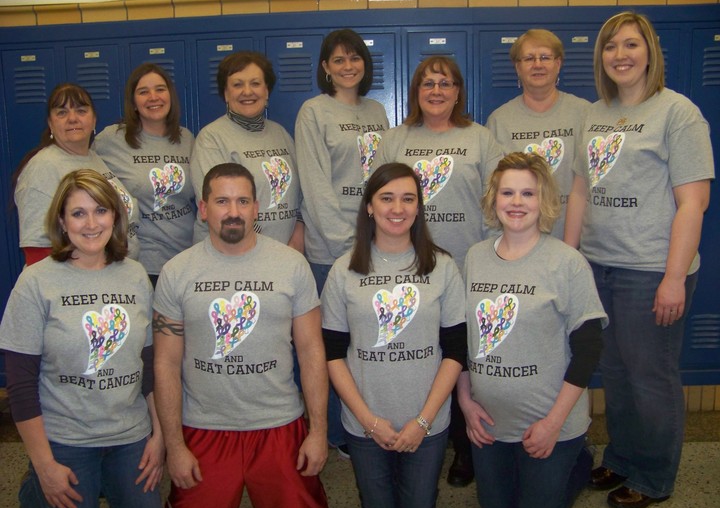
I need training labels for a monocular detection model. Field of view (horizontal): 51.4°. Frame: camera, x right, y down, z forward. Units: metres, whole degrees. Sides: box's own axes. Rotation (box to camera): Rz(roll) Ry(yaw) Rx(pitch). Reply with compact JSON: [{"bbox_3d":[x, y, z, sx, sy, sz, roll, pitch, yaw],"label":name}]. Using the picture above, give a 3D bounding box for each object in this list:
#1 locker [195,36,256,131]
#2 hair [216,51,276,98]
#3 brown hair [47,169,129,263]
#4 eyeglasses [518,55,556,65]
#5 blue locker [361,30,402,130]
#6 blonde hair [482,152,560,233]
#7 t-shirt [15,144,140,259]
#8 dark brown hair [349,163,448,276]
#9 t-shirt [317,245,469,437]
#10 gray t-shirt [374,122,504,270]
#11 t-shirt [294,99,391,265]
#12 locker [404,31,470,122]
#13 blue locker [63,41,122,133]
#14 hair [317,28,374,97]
[{"bbox_3d":[-0.563,-0.214,3.450,0.280,1.480,0.280,-1,5,3],"label":"locker"},{"bbox_3d":[-0.420,-0.660,2.770,0.220,0.200,0.230,-3,9,-9],"label":"hair"},{"bbox_3d":[-0.806,-0.114,2.190,0.225,0.265,0.220,-5,11,-17],"label":"brown hair"},{"bbox_3d":[0.680,-0.743,2.830,0.138,0.042,0.135,1,10,12],"label":"eyeglasses"},{"bbox_3d":[0.053,-0.202,3.458,0.300,1.580,0.300,-1,10,3],"label":"blue locker"},{"bbox_3d":[0.518,-0.197,2.400,0.255,0.265,0.250,-1,5,6],"label":"blonde hair"},{"bbox_3d":[-1.045,-0.153,2.760,0.460,0.560,0.330,-6,7,-42],"label":"t-shirt"},{"bbox_3d":[0.124,-0.111,2.410,0.310,0.360,0.260,-1,5,-2],"label":"dark brown hair"},{"bbox_3d":[0.105,0.273,2.340,0.445,0.590,0.270,-1,8,2],"label":"t-shirt"},{"bbox_3d":[0.296,-0.155,2.750,0.480,0.650,0.300,1,11,15],"label":"gray t-shirt"},{"bbox_3d":[-0.062,-0.296,3.020,0.430,0.650,0.270,-4,6,-28],"label":"t-shirt"},{"bbox_3d":[0.357,-0.206,3.440,0.300,1.580,0.300,-1,10,3],"label":"locker"},{"bbox_3d":[-1.074,-0.166,3.308,0.275,1.450,0.300,-1,8,3],"label":"blue locker"},{"bbox_3d":[-0.053,-0.695,2.730,0.210,0.250,0.220,-2,9,-7],"label":"hair"}]

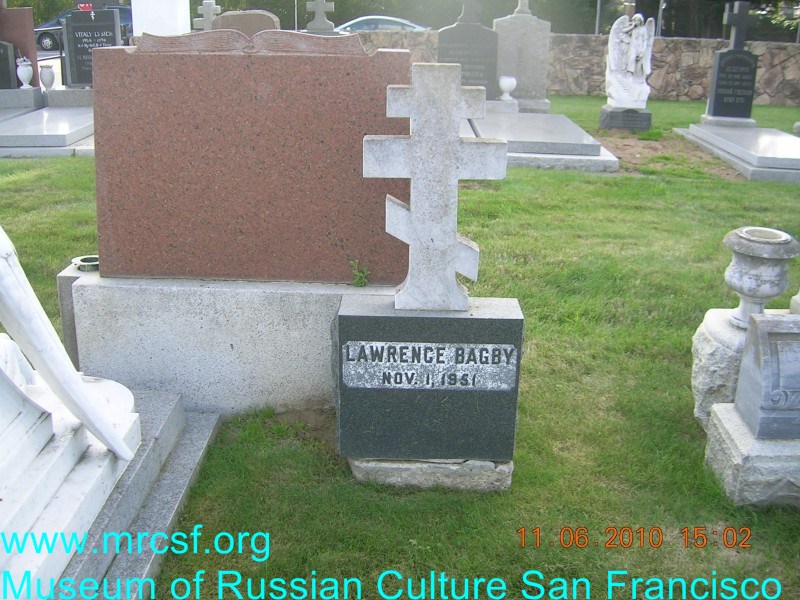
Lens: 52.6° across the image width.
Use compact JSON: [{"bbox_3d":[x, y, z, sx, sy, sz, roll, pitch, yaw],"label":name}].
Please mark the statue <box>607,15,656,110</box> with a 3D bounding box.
[{"bbox_3d":[2.987,-3.112,10.570,0.600,1.190,0.400,3,21,6],"label":"statue"}]

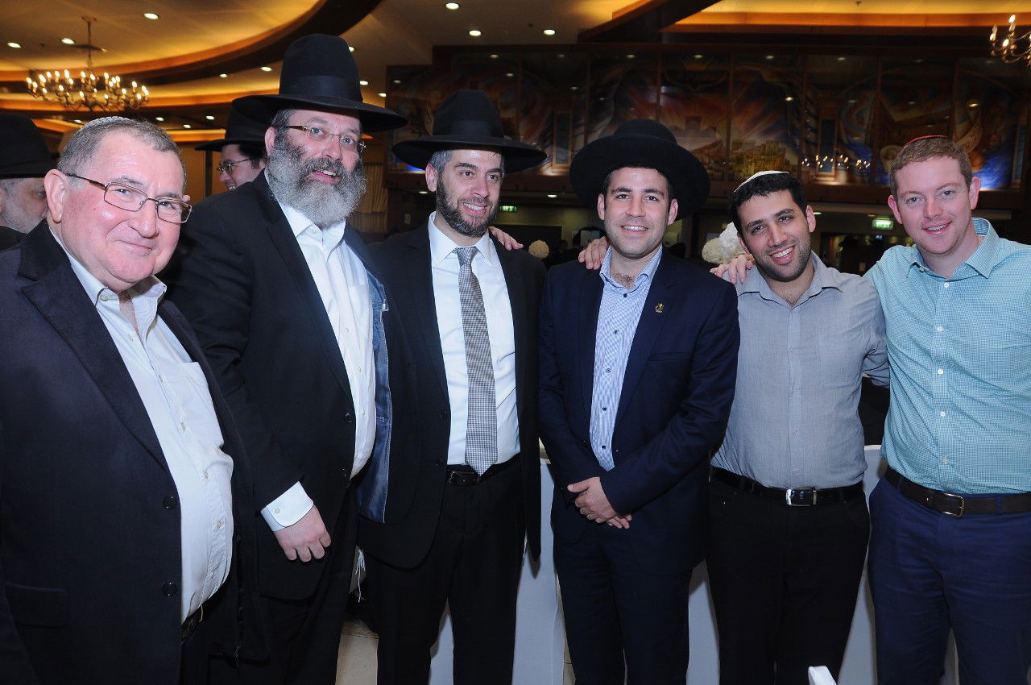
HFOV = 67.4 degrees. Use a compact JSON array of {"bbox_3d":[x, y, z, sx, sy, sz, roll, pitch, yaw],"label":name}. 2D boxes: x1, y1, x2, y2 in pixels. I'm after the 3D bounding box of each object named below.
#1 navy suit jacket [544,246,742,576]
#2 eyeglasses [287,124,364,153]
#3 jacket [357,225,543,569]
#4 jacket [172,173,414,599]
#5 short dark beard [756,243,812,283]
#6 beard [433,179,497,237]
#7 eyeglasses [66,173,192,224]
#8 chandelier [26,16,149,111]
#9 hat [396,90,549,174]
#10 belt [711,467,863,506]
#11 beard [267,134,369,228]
[{"bbox_3d":[0.283,0.160,1.780,0.500,0.735,0.330,2,5,14],"label":"navy suit jacket"},{"bbox_3d":[-0.392,-0.405,1.560,0.140,0.042,0.140,5,4,-45],"label":"eyeglasses"},{"bbox_3d":[-0.147,0.122,1.780,0.500,0.770,0.310,-1,5,-22],"label":"jacket"},{"bbox_3d":[-0.445,0.075,1.570,0.380,0.810,0.580,5,6,42],"label":"jacket"},{"bbox_3d":[0.592,-0.178,1.710,0.125,0.080,0.095,-18,4,23],"label":"short dark beard"},{"bbox_3d":[-0.107,-0.287,1.690,0.135,0.135,0.115,1,3,-30],"label":"beard"},{"bbox_3d":[-0.575,-0.214,1.155,0.140,0.045,0.140,16,3,32],"label":"eyeglasses"},{"bbox_3d":[-4.324,-2.811,7.800,1.080,0.920,1.080,1,4,0],"label":"chandelier"},{"bbox_3d":[-0.100,-0.472,1.745,0.338,0.148,0.370,1,1,-29],"label":"hat"},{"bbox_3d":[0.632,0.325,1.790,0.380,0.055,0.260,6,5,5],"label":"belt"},{"bbox_3d":[-0.393,-0.318,1.530,0.170,0.185,0.140,5,4,-45],"label":"beard"}]

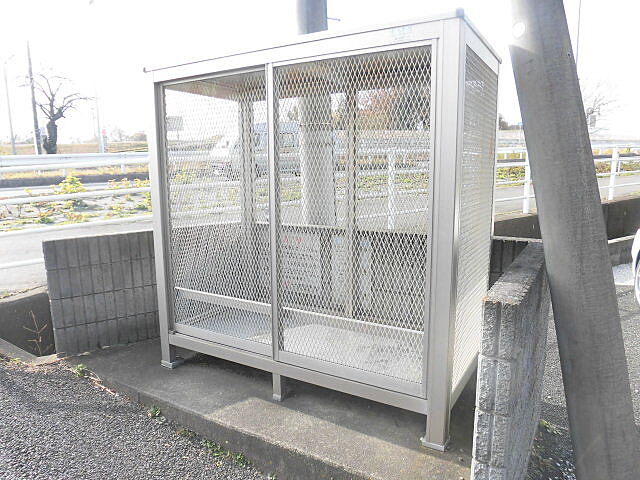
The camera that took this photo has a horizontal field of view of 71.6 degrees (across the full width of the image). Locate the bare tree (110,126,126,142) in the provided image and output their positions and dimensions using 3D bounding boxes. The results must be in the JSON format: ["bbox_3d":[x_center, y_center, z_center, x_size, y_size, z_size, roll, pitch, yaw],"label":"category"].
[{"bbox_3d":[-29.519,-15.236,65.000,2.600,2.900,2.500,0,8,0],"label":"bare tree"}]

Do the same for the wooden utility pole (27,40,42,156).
[{"bbox_3d":[-16.069,-7.353,25.000,0.320,7.000,0.320,0,8,0],"label":"wooden utility pole"}]

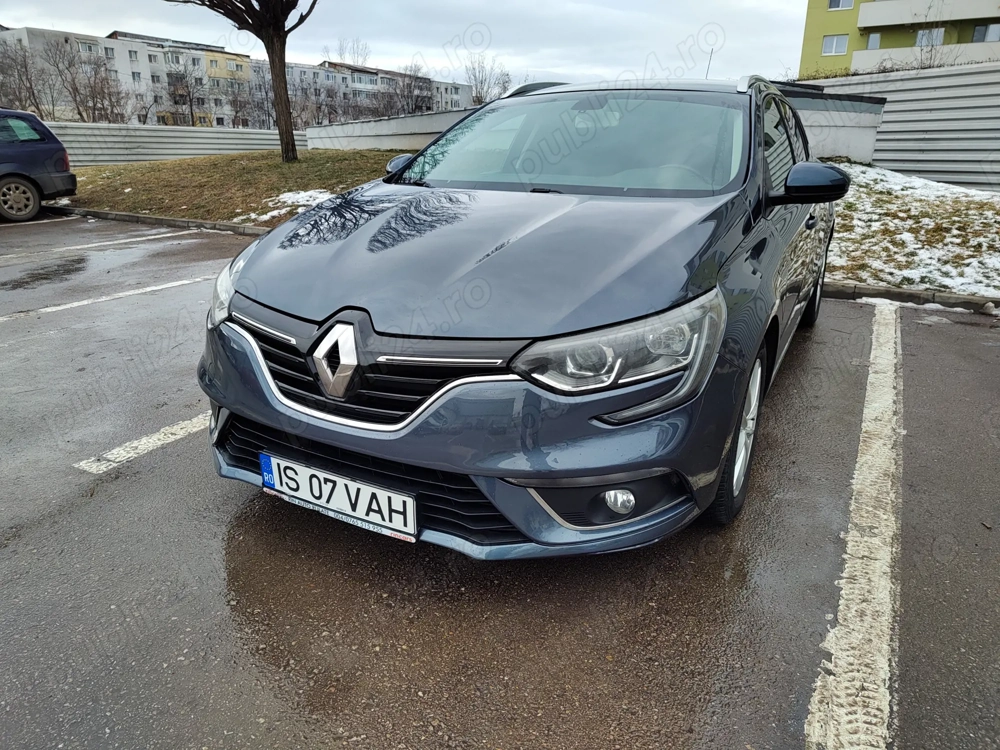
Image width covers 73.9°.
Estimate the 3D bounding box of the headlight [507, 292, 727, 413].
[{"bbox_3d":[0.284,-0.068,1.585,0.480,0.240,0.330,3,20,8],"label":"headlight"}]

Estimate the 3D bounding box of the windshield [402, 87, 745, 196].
[{"bbox_3d":[0.298,-0.949,2.694,1.410,0.160,0.970,11,46,26],"label":"windshield"}]

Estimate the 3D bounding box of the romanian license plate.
[{"bbox_3d":[-0.429,0.305,1.727,0.530,0.130,0.025,11,19,26],"label":"romanian license plate"}]

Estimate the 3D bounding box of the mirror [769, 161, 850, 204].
[{"bbox_3d":[1.140,-0.708,2.430,0.257,0.144,0.185,11,22,26],"label":"mirror"}]

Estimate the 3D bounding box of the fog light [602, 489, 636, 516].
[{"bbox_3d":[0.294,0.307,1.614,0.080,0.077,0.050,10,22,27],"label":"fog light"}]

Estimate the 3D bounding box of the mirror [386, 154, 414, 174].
[{"bbox_3d":[-0.453,-0.995,3.241,0.245,0.160,0.140,10,22,27],"label":"mirror"}]

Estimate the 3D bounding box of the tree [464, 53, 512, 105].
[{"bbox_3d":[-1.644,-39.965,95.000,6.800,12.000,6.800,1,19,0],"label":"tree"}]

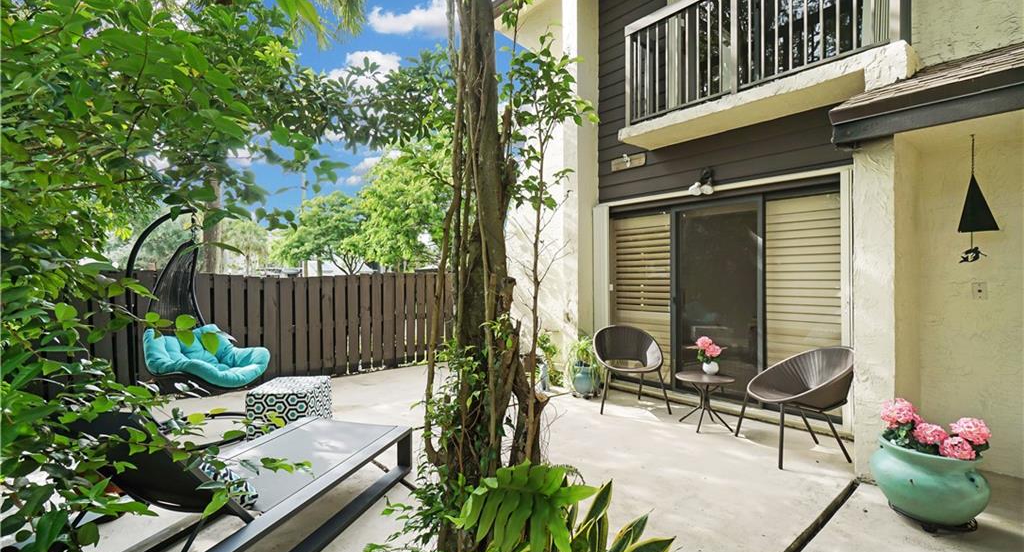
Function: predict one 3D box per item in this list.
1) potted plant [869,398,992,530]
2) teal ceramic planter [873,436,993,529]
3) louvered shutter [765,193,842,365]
[{"bbox_3d":[2.342,1.037,2.403,0.500,0.620,0.500,0,0,-42],"label":"potted plant"},{"bbox_3d":[2.342,1.134,2.402,0.485,0.370,0.485,0,0,-42],"label":"teal ceramic planter"},{"bbox_3d":[2.653,0.251,3.911,0.060,1.960,0.630,0,0,-42],"label":"louvered shutter"}]

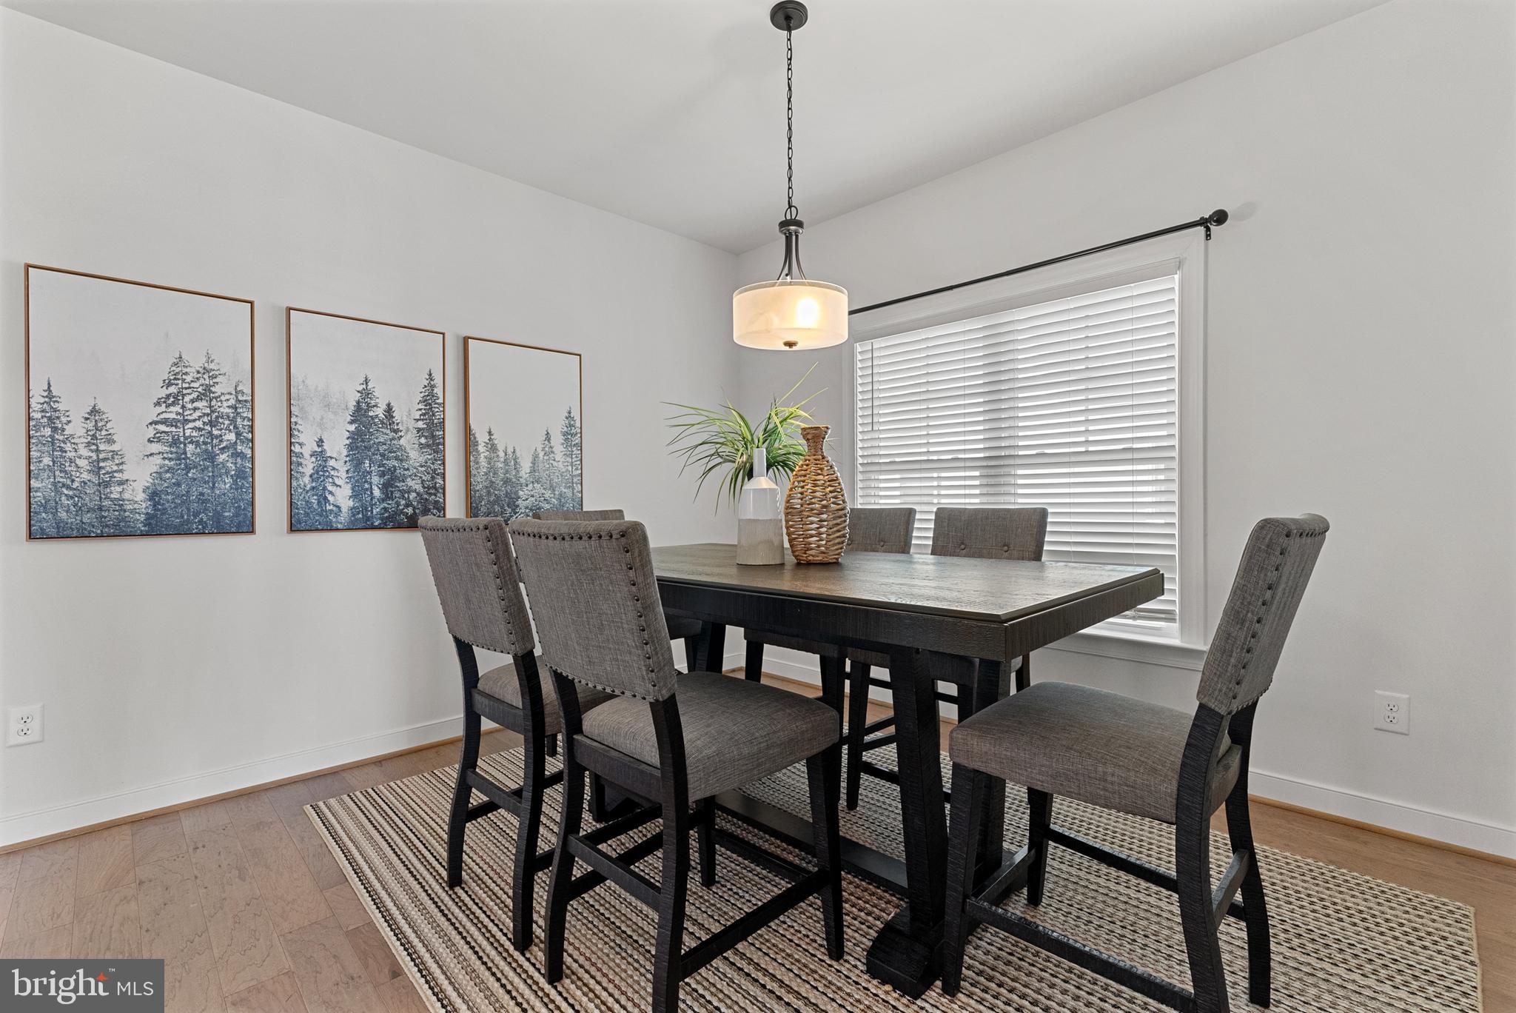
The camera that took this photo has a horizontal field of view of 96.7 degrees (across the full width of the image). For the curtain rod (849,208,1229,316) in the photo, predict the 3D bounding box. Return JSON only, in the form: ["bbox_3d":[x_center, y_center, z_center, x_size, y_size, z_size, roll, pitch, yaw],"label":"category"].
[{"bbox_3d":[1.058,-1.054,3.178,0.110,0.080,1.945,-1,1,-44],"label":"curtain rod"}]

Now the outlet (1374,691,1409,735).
[{"bbox_3d":[2.096,0.681,2.228,0.010,0.127,0.081,-1,1,-44],"label":"outlet"}]

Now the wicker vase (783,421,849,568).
[{"bbox_3d":[0.197,-0.040,2.215,0.215,0.443,0.215,0,0,0],"label":"wicker vase"}]

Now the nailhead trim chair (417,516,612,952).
[{"bbox_3d":[-0.565,0.564,1.964,0.630,1.065,0.490,-1,1,-44],"label":"nailhead trim chair"}]

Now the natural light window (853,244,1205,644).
[{"bbox_3d":[1.148,-0.242,3.236,0.100,1.563,1.731,-1,1,-44],"label":"natural light window"}]

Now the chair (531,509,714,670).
[{"bbox_3d":[-0.646,0.556,3.050,0.490,1.065,0.630,-1,1,-44],"label":"chair"}]

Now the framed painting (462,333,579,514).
[{"bbox_3d":[-1.169,-0.355,3.417,0.610,0.914,0.035,-1,1,-44],"label":"framed painting"}]

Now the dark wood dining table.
[{"bbox_3d":[0.099,0.632,2.131,1.855,0.908,1.006,0,1,44],"label":"dark wood dining table"}]

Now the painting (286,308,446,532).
[{"bbox_3d":[-1.675,-0.346,2.922,0.607,0.906,0.035,-1,1,-44],"label":"painting"}]

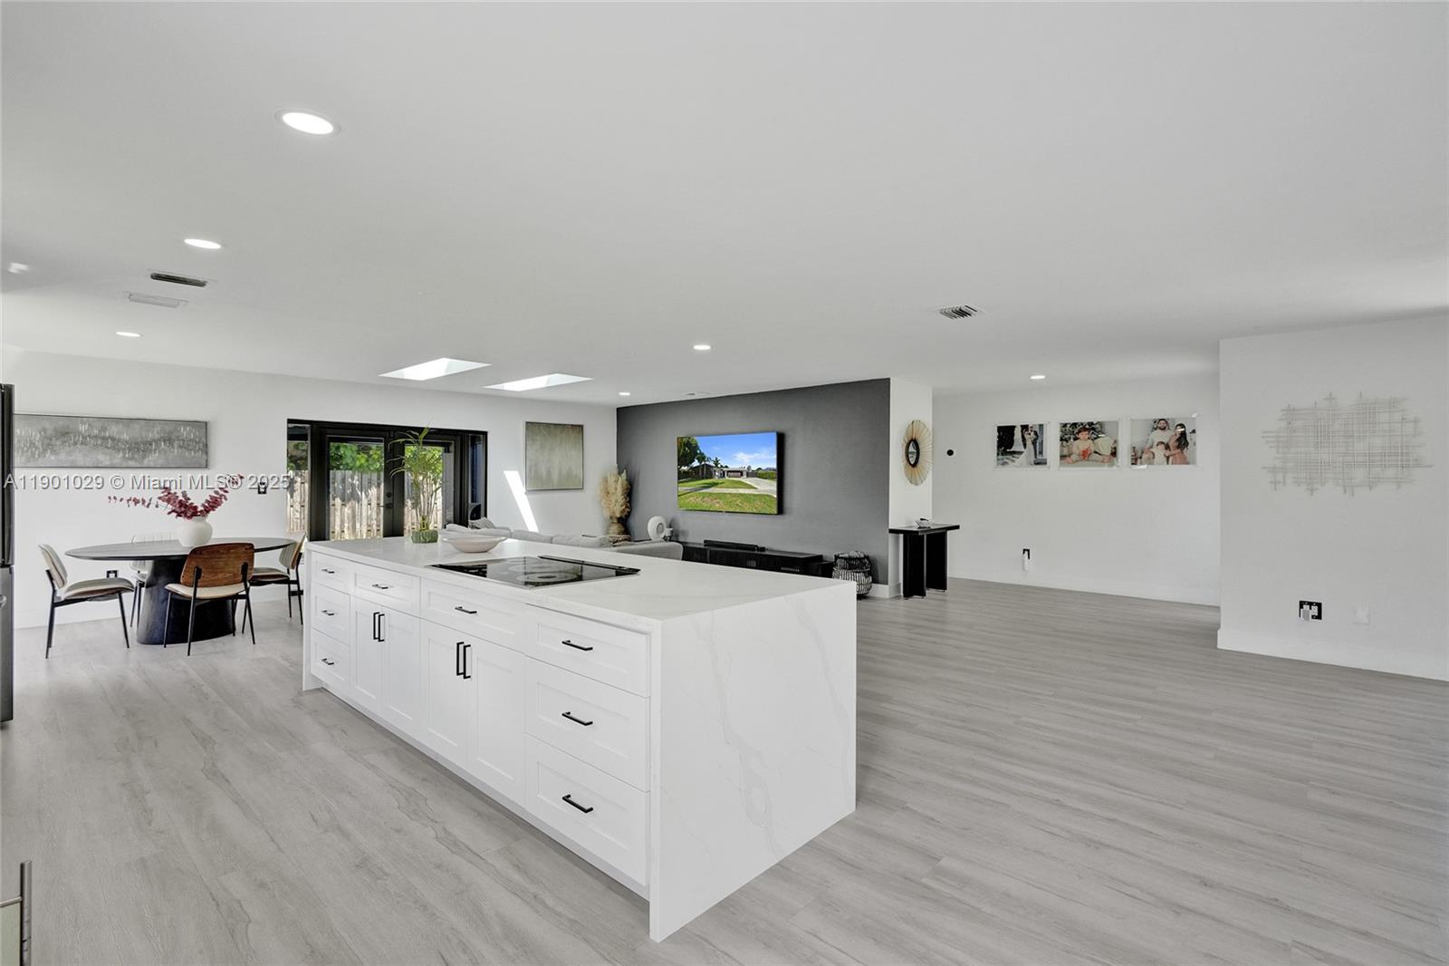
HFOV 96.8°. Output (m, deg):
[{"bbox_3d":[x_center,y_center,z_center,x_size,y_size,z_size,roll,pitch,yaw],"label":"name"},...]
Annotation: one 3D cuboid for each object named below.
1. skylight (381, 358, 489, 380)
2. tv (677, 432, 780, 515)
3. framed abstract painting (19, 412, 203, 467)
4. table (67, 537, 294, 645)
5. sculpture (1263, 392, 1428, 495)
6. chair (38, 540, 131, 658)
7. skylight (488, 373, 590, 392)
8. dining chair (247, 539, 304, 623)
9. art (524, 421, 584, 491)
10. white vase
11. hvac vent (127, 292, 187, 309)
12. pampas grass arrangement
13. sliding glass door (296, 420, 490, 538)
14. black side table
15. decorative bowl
[{"bbox_3d":[-3.065,-1.224,6.762,1.560,0.120,0.470,0,0,41],"label":"skylight"},{"bbox_3d":[0.025,-0.123,8.817,1.860,1.060,0.070,0,0,41],"label":"tv"},{"bbox_3d":[-5.796,-0.372,6.045,0.040,0.475,1.490,0,0,42],"label":"framed abstract painting"},{"bbox_3d":[-4.584,0.908,5.488,1.480,0.750,1.480,0,0,45],"label":"table"},{"bbox_3d":[4.428,-0.279,4.618,0.876,0.735,0.040,0,0,42],"label":"sculpture"},{"bbox_3d":[-5.001,0.894,5.059,0.530,0.795,0.480,0,0,-45],"label":"chair"},{"bbox_3d":[-2.215,-1.219,7.602,1.550,0.120,0.480,0,0,41],"label":"skylight"},{"bbox_3d":[-4.114,0.875,5.848,0.500,0.820,0.550,0,0,42],"label":"dining chair"},{"bbox_3d":[-2.476,-0.380,9.442,0.040,0.970,0.950,0,0,45],"label":"art"},{"bbox_3d":[-4.574,0.407,5.559,0.235,0.270,0.235,0,0,42],"label":"white vase"},{"bbox_3d":[-3.651,-1.155,4.127,0.275,0.020,0.305,0,0,42],"label":"hvac vent"},{"bbox_3d":[-1.753,0.292,10.059,0.480,1.090,0.480,0,0,0],"label":"pampas grass arrangement"},{"bbox_3d":[-4.058,0.280,7.966,0.120,2.020,2.260,0,0,45],"label":"sliding glass door"},{"bbox_3d":[2.356,0.924,7.498,0.370,0.780,1.050,0,0,44],"label":"black side table"},{"bbox_3d":[-1.397,0.346,3.612,0.330,0.080,0.330,0,0,0],"label":"decorative bowl"}]

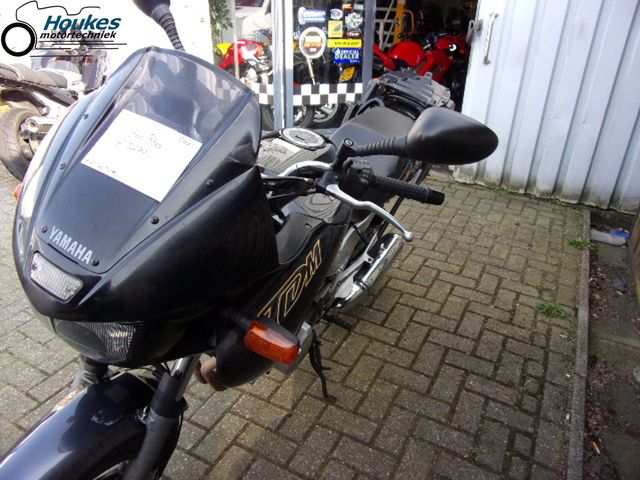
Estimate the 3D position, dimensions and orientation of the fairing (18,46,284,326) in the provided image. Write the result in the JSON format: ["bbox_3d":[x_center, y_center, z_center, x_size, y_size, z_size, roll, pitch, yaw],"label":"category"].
[{"bbox_3d":[-0.308,-0.081,0.788,0.420,0.430,0.370,28,35,17],"label":"fairing"}]

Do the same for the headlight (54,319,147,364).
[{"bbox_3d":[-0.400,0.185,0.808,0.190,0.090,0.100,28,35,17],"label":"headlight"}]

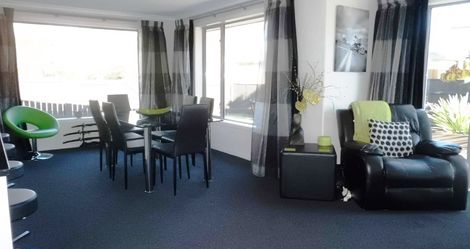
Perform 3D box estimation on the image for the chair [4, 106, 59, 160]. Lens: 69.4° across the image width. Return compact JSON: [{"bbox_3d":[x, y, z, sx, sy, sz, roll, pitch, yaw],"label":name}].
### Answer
[{"bbox_3d":[-3.133,0.128,5.275,0.700,0.800,0.760,5,9,29],"label":"chair"}]

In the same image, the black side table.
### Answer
[{"bbox_3d":[0.808,0.511,3.776,0.548,0.480,0.557,2,8,11],"label":"black side table"}]

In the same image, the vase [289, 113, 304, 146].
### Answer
[{"bbox_3d":[0.736,0.053,3.963,0.165,0.374,0.160,2,8,11],"label":"vase"}]

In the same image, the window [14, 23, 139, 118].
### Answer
[{"bbox_3d":[-2.712,-0.911,6.057,2.074,1.613,0.100,-6,10,-35],"label":"window"}]

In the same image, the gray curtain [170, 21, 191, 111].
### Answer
[{"bbox_3d":[-1.009,-0.810,6.500,0.160,2.291,0.845,-6,10,-35],"label":"gray curtain"}]

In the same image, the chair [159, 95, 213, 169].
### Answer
[{"bbox_3d":[-0.593,0.150,4.498,0.563,0.986,0.429,-6,10,-35],"label":"chair"}]

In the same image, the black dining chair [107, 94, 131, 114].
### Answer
[{"bbox_3d":[-1.693,0.046,5.207,0.429,0.986,0.563,-6,10,-35],"label":"black dining chair"}]

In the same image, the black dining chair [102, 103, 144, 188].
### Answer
[{"bbox_3d":[-1.210,0.215,4.038,0.563,0.986,0.429,-6,10,-35],"label":"black dining chair"}]

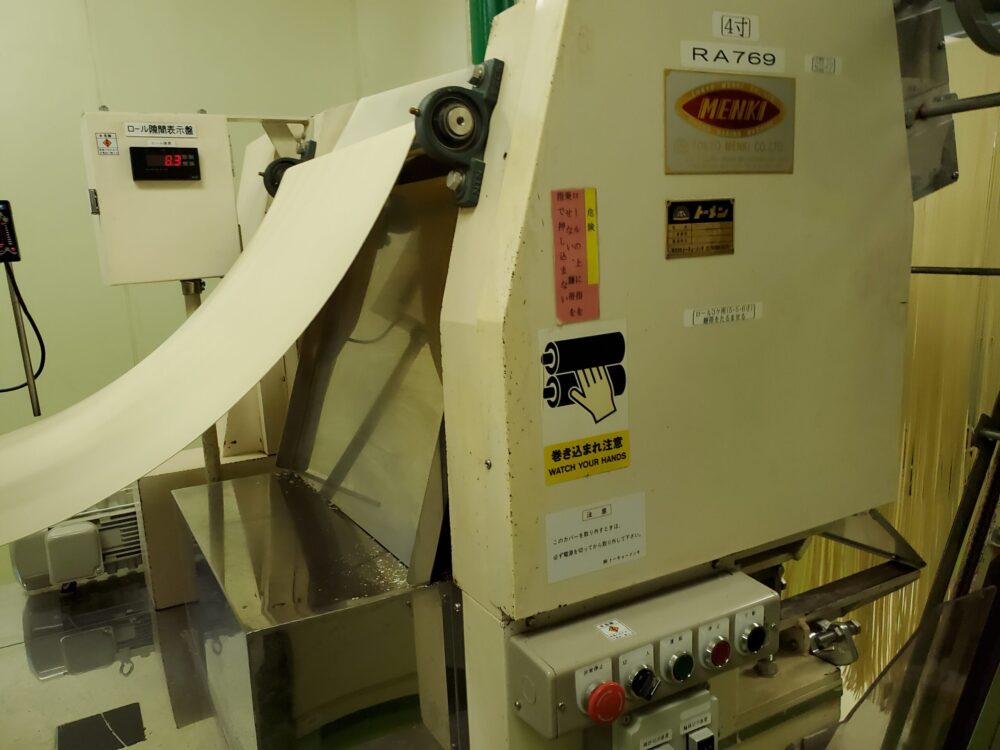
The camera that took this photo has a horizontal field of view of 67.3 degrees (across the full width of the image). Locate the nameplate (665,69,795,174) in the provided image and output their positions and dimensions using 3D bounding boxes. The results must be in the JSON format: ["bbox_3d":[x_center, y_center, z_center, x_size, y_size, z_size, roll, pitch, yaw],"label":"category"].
[{"bbox_3d":[0.241,-0.258,0.773,0.175,0.099,0.003,-8,12,-26],"label":"nameplate"}]

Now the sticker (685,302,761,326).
[{"bbox_3d":[0.241,-0.065,0.806,0.107,0.018,0.002,-7,12,-26],"label":"sticker"}]

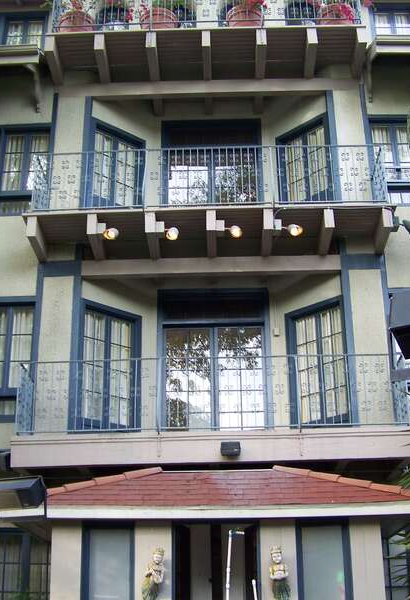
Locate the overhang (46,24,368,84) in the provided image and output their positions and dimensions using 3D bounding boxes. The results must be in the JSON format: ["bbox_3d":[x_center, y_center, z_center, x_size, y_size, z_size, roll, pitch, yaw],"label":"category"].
[{"bbox_3d":[0.021,-3.600,12.307,4.641,0.295,0.811,-1,-22,2],"label":"overhang"}]

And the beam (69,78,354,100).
[{"bbox_3d":[0.093,-3.202,12.601,4.295,0.218,0.208,-1,-22,2],"label":"beam"}]

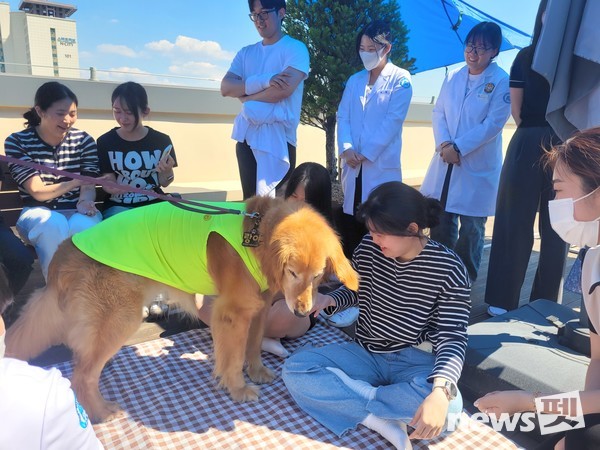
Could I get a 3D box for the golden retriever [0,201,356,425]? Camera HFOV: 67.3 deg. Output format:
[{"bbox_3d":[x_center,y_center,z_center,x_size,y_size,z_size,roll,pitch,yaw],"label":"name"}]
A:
[{"bbox_3d":[-0.413,0.287,1.640,1.170,0.730,0.370,-2,11,-11],"label":"golden retriever"}]

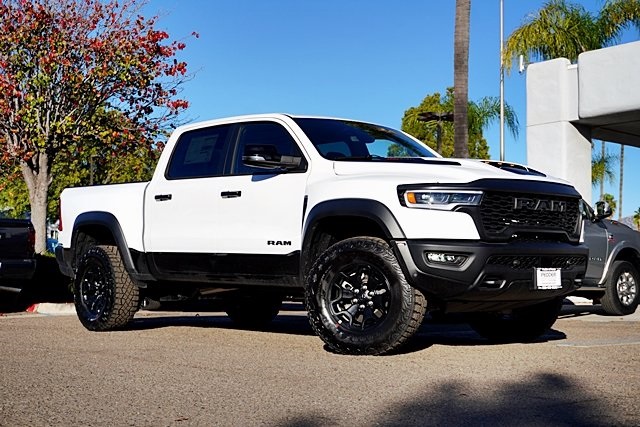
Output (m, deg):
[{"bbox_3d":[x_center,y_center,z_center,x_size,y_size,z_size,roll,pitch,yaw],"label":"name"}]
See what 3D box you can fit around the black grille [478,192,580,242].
[{"bbox_3d":[1.621,0.046,6.885,1.300,0.370,0.160,3,-5,-43],"label":"black grille"}]

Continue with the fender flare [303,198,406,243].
[{"bbox_3d":[0.250,0.052,6.837,0.180,0.340,1.020,3,-5,-43],"label":"fender flare"}]

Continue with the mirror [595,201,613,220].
[{"bbox_3d":[4.078,-0.043,13.300,0.190,0.270,0.250,3,-4,-35],"label":"mirror"}]

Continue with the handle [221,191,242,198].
[{"bbox_3d":[-0.763,-0.165,7.972,0.060,0.055,0.255,3,-5,-43],"label":"handle"}]

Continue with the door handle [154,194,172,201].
[{"bbox_3d":[-1.476,-0.147,8.729,0.060,0.052,0.255,3,-5,-43],"label":"door handle"}]

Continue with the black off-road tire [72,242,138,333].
[{"bbox_3d":[-2.194,0.772,9.518,0.325,0.865,0.870,3,-5,-43],"label":"black off-road tire"}]

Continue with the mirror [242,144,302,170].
[{"bbox_3d":[-0.389,-0.446,7.461,0.340,0.210,0.270,3,-5,-43],"label":"mirror"}]

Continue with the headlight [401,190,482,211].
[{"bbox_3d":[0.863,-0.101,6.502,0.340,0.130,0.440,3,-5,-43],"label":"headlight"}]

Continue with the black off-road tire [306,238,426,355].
[{"bbox_3d":[0.334,0.609,6.840,0.870,0.865,0.325,-2,-4,28],"label":"black off-road tire"}]

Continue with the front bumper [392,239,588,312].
[{"bbox_3d":[1.500,0.458,6.987,2.060,0.480,0.540,3,-5,-43],"label":"front bumper"}]

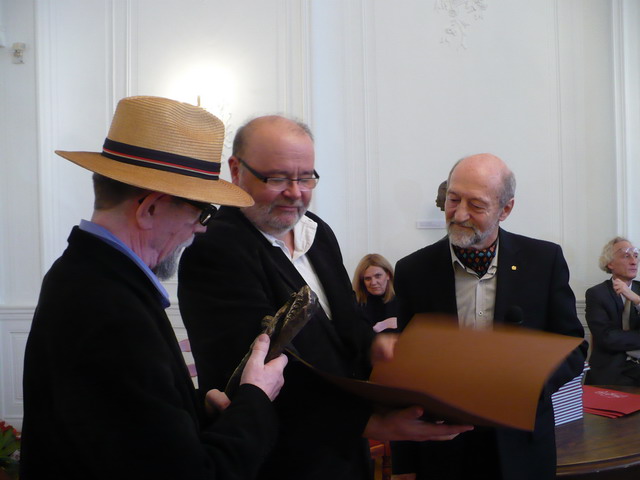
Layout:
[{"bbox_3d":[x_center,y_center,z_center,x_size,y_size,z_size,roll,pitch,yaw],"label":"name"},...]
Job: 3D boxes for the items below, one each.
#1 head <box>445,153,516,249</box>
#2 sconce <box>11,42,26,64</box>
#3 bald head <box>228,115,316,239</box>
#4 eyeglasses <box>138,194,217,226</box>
[{"bbox_3d":[0.411,-0.101,1.740,0.170,0.250,0.210,9,19,32],"label":"head"},{"bbox_3d":[-2.049,-1.268,4.650,0.105,0.145,0.100,-1,2,3],"label":"sconce"},{"bbox_3d":[-0.097,-0.132,1.400,0.175,0.255,0.215,0,22,-35],"label":"bald head"},{"bbox_3d":[-0.278,-0.053,1.265,0.143,0.045,0.140,13,-5,-21],"label":"eyeglasses"}]

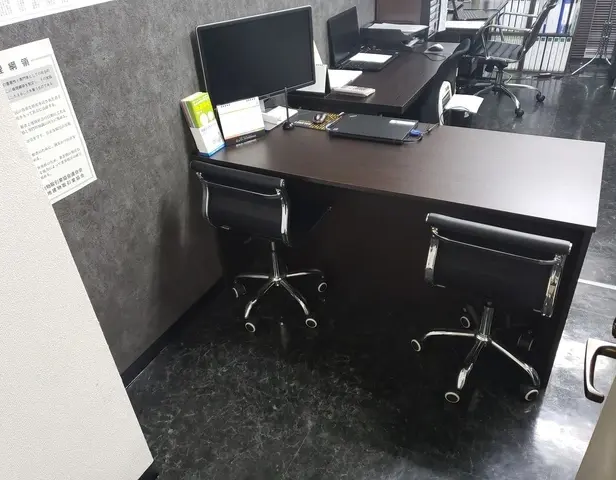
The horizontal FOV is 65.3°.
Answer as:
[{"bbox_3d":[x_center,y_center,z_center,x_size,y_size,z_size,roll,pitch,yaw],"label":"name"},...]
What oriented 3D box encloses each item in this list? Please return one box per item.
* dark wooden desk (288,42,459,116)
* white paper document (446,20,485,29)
[{"bbox_3d":[0.567,-0.883,3.448,0.680,0.713,1.660,11,35,23],"label":"dark wooden desk"},{"bbox_3d":[1.309,-1.780,3.949,0.310,0.030,0.280,13,36,25],"label":"white paper document"}]

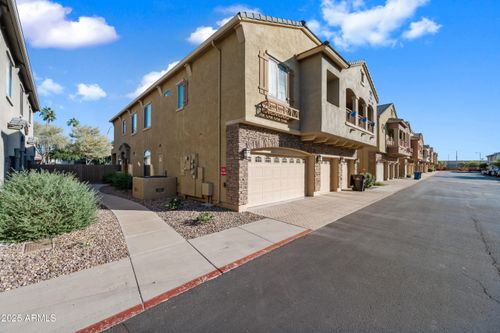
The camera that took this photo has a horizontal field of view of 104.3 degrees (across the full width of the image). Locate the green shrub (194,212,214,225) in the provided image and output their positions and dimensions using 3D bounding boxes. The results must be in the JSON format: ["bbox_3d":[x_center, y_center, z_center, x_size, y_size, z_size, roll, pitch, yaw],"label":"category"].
[{"bbox_3d":[-1.260,1.430,5.400,0.500,0.310,0.470,0,0,0],"label":"green shrub"}]

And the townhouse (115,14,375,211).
[{"bbox_3d":[-2.400,-2.440,18.050,13.900,8.050,21.700,0,0,-45],"label":"townhouse"}]

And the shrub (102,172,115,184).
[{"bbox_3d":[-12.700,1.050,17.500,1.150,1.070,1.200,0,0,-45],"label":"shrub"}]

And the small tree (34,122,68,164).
[{"bbox_3d":[-26.600,-2.150,26.000,4.300,7.500,4.300,0,0,-45],"label":"small tree"}]

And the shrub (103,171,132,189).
[{"bbox_3d":[-10.000,0.930,14.800,1.800,1.300,2.100,0,0,-45],"label":"shrub"}]

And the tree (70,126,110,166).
[{"bbox_3d":[-21.300,-2.000,26.000,4.500,7.200,4.500,0,0,-45],"label":"tree"}]

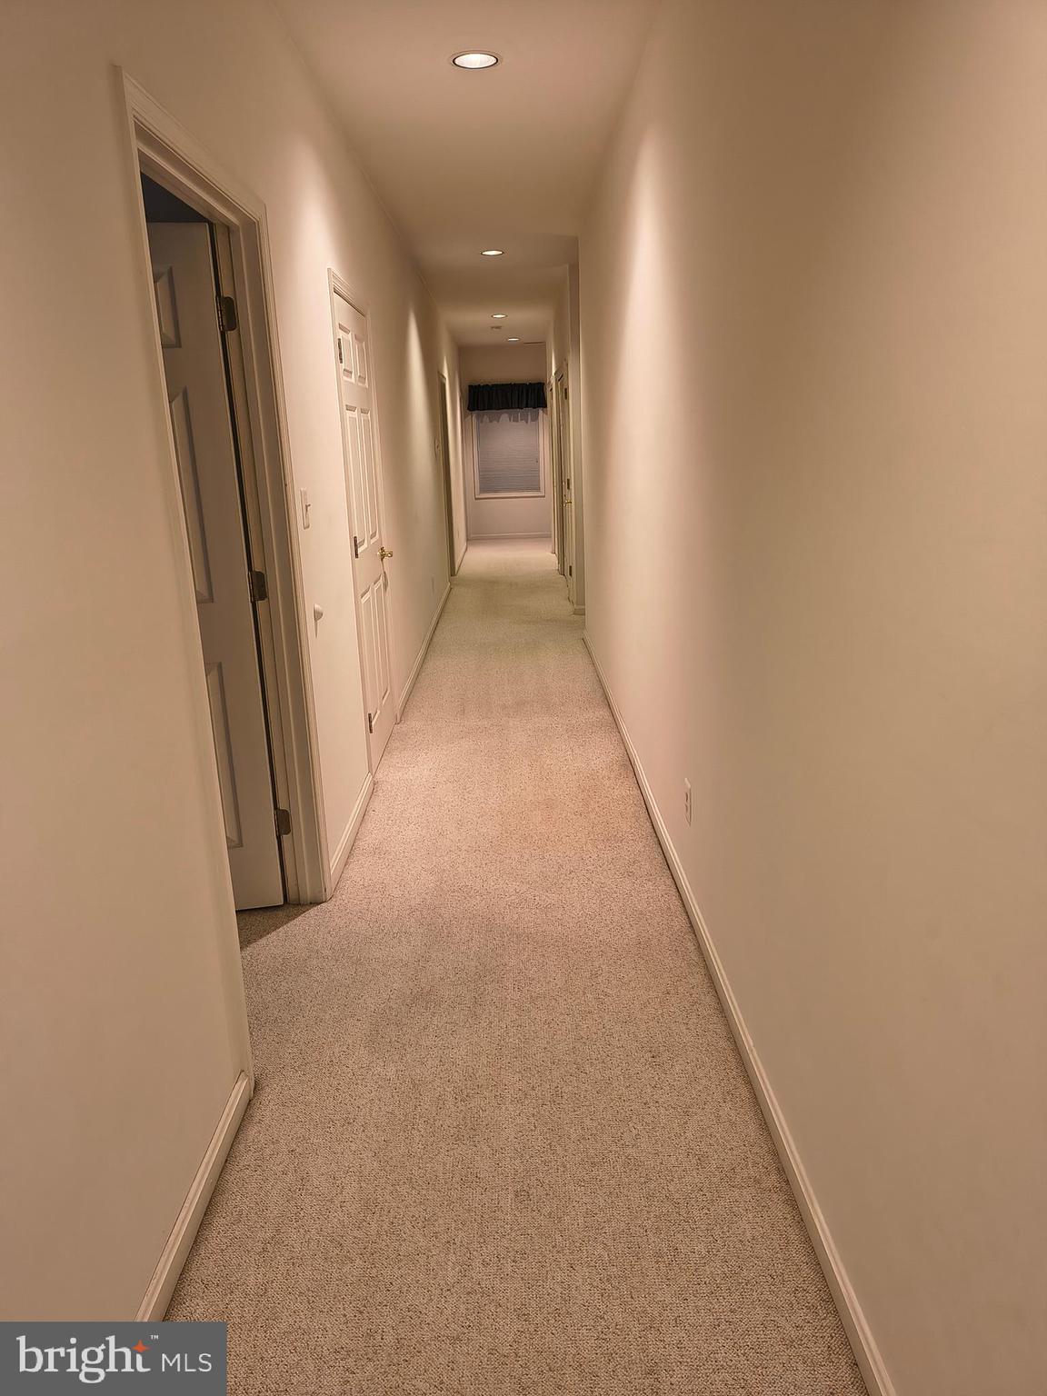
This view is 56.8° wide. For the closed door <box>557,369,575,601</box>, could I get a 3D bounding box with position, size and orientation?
[{"bbox_3d":[0.423,-1.944,8.906,0.045,2.030,0.820,-2,15,0],"label":"closed door"}]

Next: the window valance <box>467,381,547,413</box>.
[{"bbox_3d":[-0.236,-4.389,14.125,1.150,0.390,0.130,-2,15,0],"label":"window valance"}]

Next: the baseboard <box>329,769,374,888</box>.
[{"bbox_3d":[-0.652,0.489,3.706,0.015,0.080,1.030,-2,15,0],"label":"baseboard"}]

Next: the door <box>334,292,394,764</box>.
[{"bbox_3d":[-0.728,-0.718,4.440,0.042,2.030,0.880,-2,15,0],"label":"door"}]

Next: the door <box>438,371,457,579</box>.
[{"bbox_3d":[-0.824,-2.242,10.206,0.045,2.030,0.800,-2,15,0],"label":"door"}]

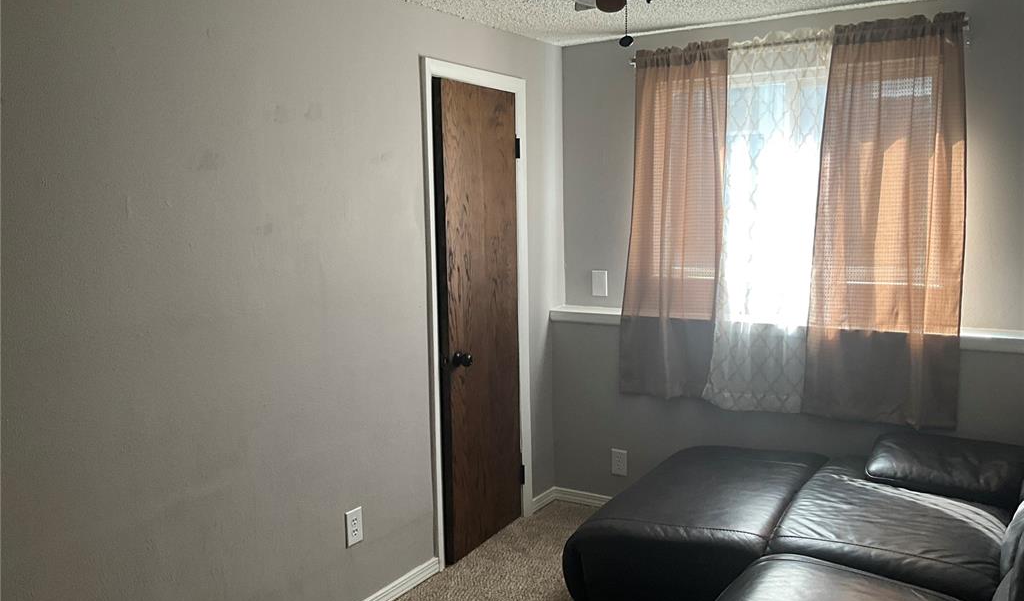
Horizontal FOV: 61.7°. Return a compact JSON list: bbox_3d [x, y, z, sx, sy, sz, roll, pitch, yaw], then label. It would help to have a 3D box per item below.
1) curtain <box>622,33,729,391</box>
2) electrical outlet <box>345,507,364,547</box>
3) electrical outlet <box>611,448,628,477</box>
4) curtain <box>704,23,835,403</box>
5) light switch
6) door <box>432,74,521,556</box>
[{"bbox_3d":[0.729,-0.345,3.938,0.485,1.600,0.110,3,8,32],"label":"curtain"},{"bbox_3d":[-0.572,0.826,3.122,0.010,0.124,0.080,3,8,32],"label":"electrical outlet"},{"bbox_3d":[0.527,0.792,4.186,0.080,0.124,0.010,3,8,32],"label":"electrical outlet"},{"bbox_3d":[1.102,-0.314,3.709,0.520,1.600,0.110,3,8,32],"label":"curtain"},{"bbox_3d":[0.442,-0.084,4.293,0.082,0.124,0.010,3,8,32],"label":"light switch"},{"bbox_3d":[-0.138,0.085,3.782,0.045,2.010,0.615,3,8,29],"label":"door"}]

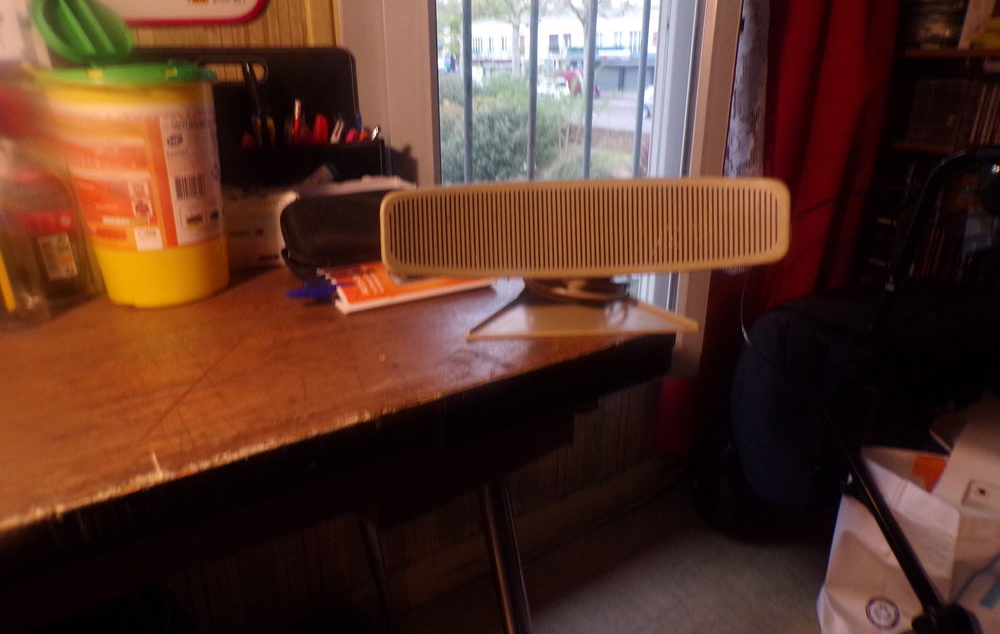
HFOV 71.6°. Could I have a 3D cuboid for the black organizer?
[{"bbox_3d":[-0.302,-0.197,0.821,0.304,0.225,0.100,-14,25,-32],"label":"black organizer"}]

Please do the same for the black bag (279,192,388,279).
[{"bbox_3d":[-0.152,-0.101,0.774,0.175,0.079,0.072,-14,25,-32],"label":"black bag"}]

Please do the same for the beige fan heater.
[{"bbox_3d":[0.074,-0.064,0.613,0.343,0.124,0.130,-1,21,-3],"label":"beige fan heater"}]

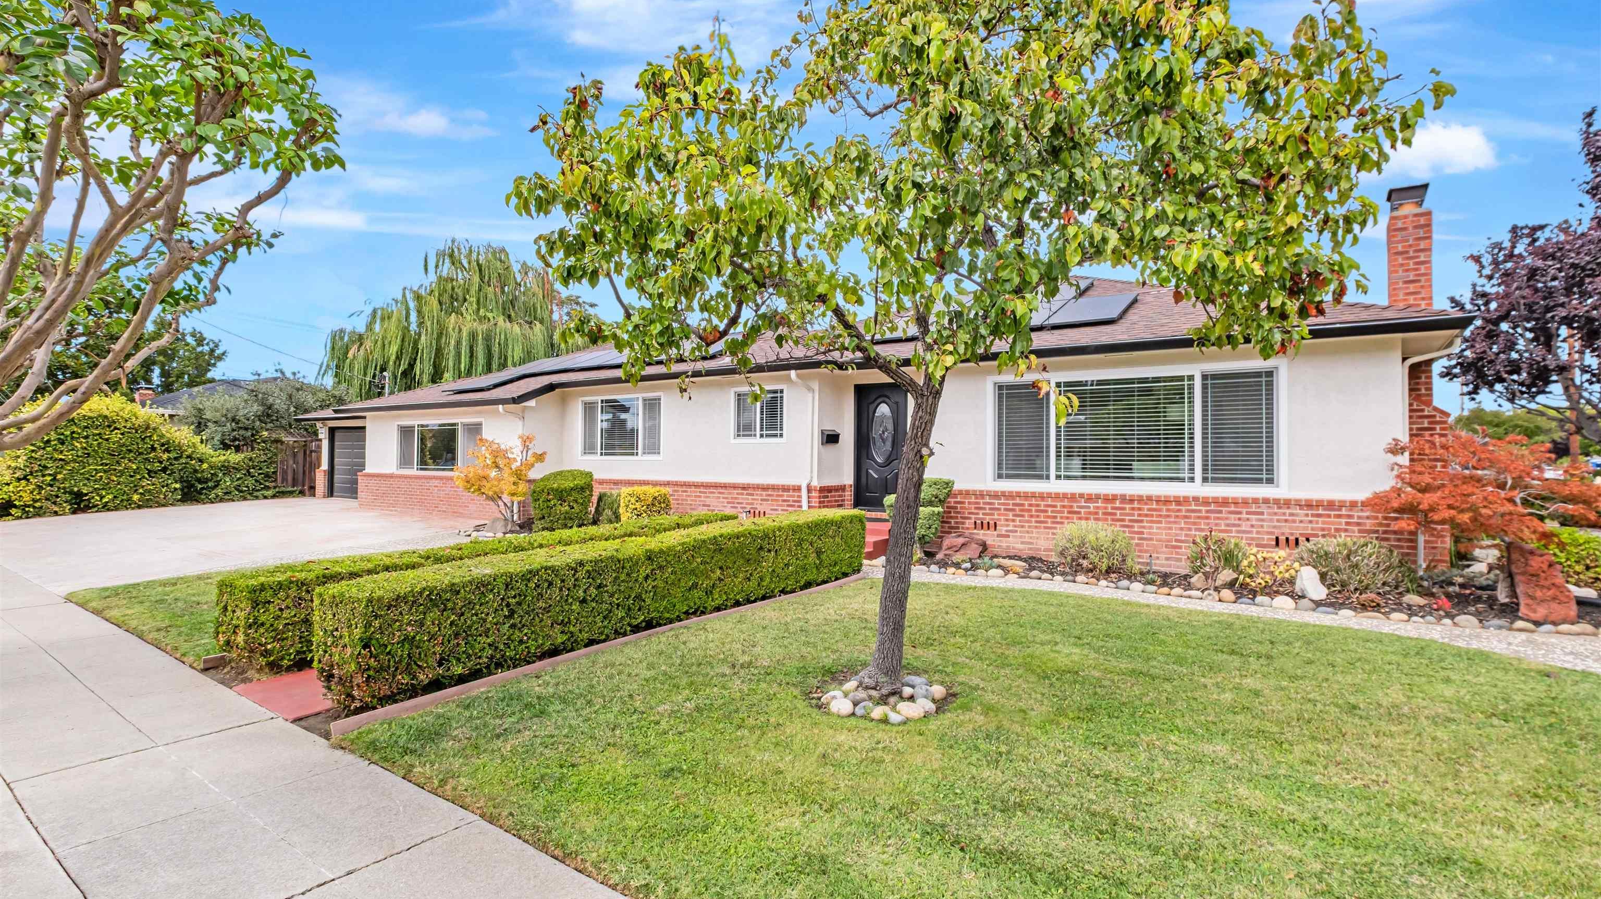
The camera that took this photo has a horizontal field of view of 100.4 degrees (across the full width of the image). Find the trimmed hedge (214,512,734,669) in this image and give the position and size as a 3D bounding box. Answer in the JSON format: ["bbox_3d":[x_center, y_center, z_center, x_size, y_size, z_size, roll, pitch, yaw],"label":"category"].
[{"bbox_3d":[-2.247,1.126,6.233,0.570,0.670,4.750,0,-1,32],"label":"trimmed hedge"}]

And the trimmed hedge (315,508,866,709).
[{"bbox_3d":[-0.957,1.127,5.954,0.560,0.680,5.600,0,-1,32],"label":"trimmed hedge"}]

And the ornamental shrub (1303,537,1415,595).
[{"bbox_3d":[5.484,1.130,6.550,0.920,0.520,0.800,0,-1,32],"label":"ornamental shrub"}]

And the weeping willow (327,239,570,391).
[{"bbox_3d":[-19.101,-4.612,36.069,11.500,12.800,11.000,1,-1,-28],"label":"weeping willow"}]

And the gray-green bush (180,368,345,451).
[{"bbox_3d":[-17.739,-0.578,22.000,4.500,4.100,4.300,1,-1,-39],"label":"gray-green bush"}]

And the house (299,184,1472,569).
[{"bbox_3d":[-2.482,-0.772,16.555,26.000,4.750,10.200,0,-1,32],"label":"house"}]

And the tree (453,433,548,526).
[{"bbox_3d":[-5.490,0.549,12.200,1.650,1.720,1.550,1,-1,-24],"label":"tree"}]

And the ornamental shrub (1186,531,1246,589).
[{"bbox_3d":[4.465,1.174,7.150,0.570,0.580,0.520,0,-1,32],"label":"ornamental shrub"}]

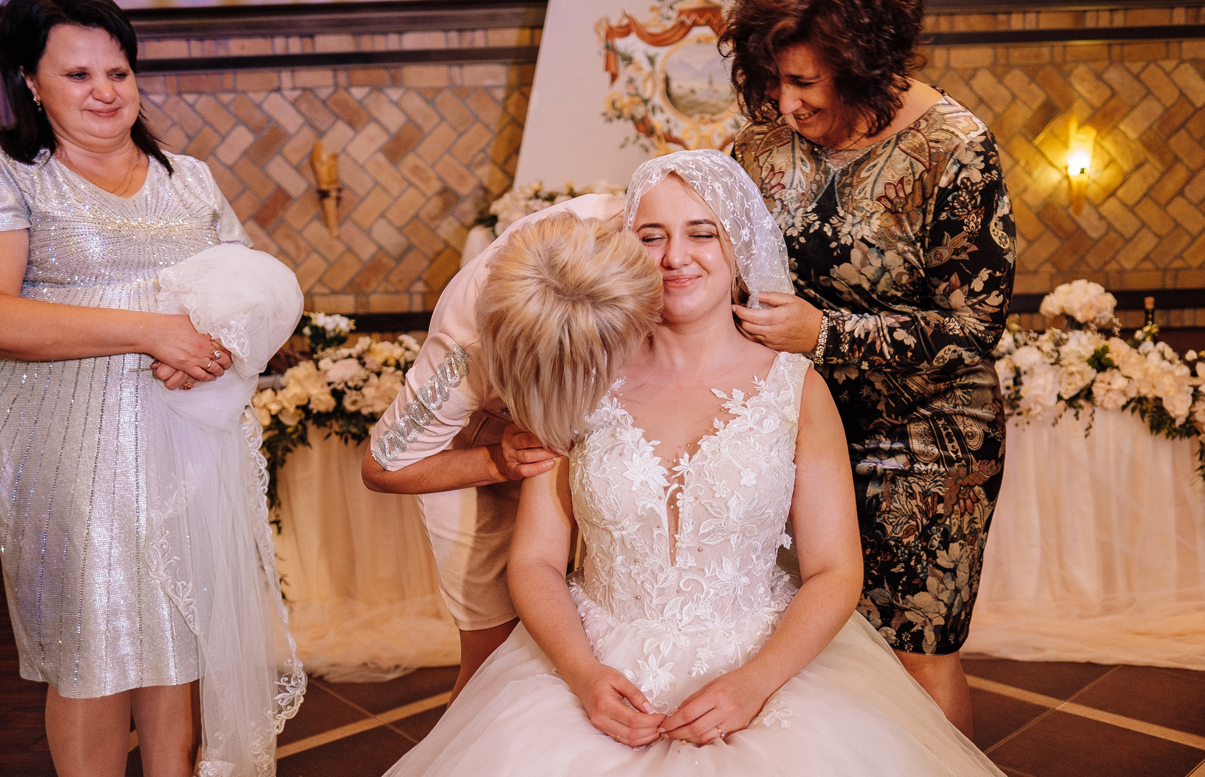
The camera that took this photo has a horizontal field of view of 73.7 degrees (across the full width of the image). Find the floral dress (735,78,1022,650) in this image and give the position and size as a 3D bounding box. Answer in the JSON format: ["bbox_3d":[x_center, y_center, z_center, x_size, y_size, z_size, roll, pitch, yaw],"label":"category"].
[{"bbox_3d":[0.470,-0.014,1.380,0.500,0.950,0.400,1,5,30],"label":"floral dress"}]

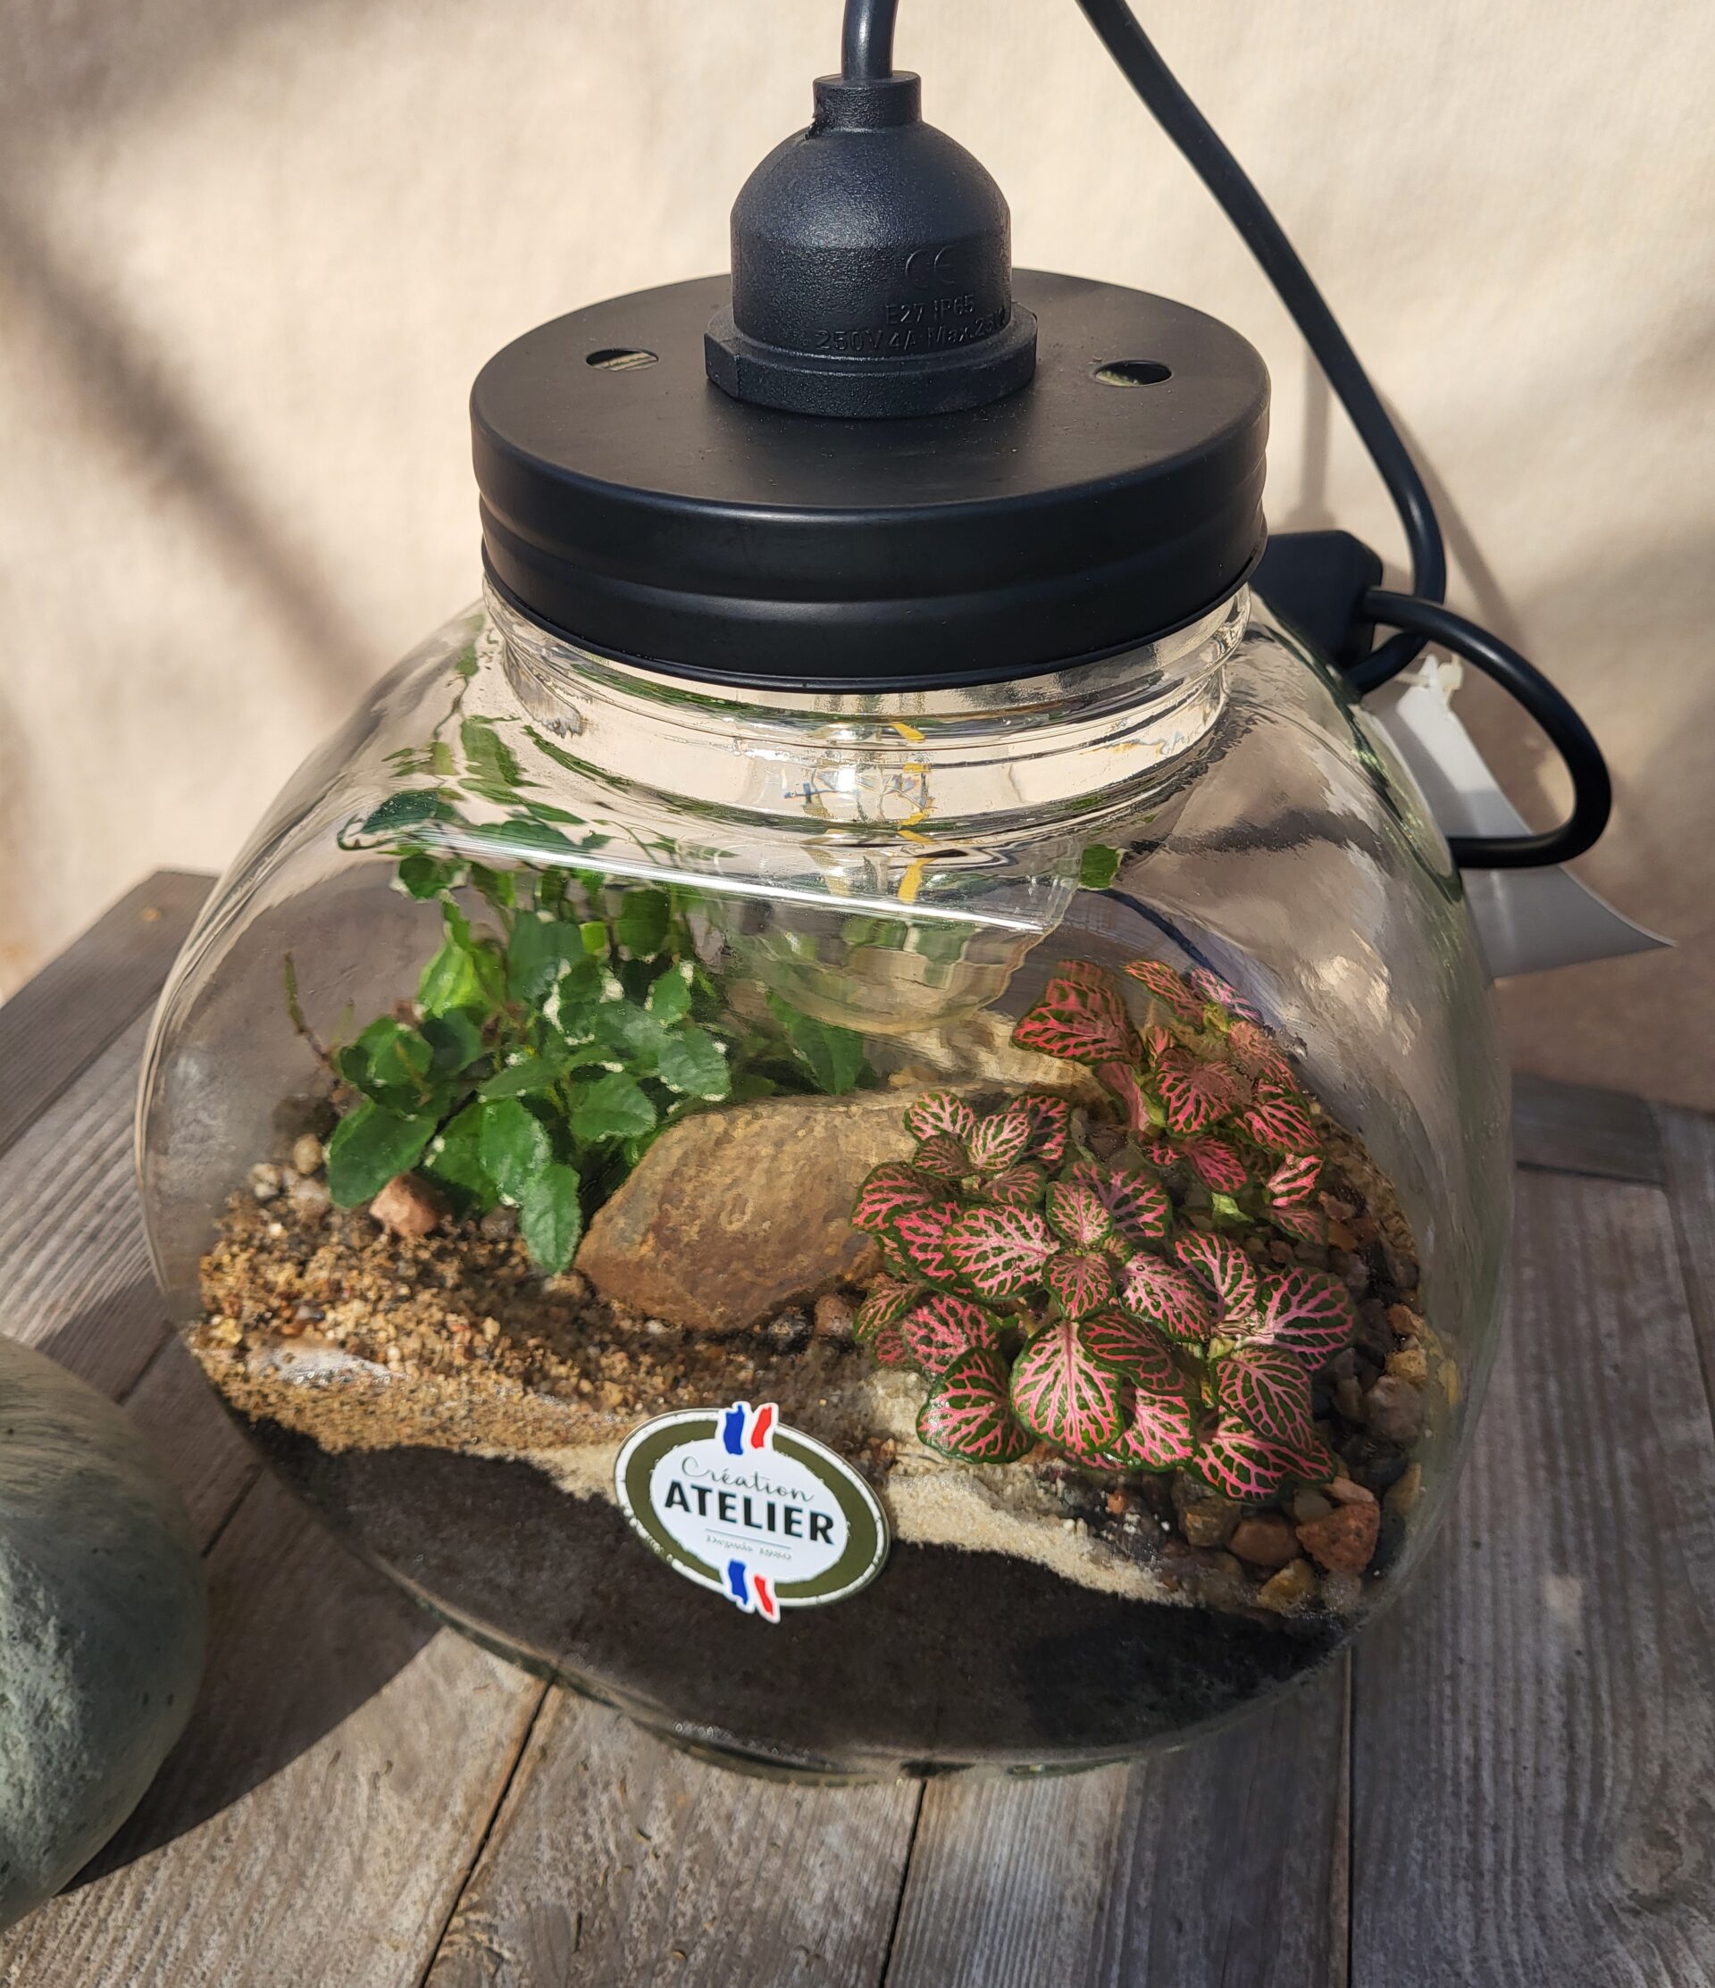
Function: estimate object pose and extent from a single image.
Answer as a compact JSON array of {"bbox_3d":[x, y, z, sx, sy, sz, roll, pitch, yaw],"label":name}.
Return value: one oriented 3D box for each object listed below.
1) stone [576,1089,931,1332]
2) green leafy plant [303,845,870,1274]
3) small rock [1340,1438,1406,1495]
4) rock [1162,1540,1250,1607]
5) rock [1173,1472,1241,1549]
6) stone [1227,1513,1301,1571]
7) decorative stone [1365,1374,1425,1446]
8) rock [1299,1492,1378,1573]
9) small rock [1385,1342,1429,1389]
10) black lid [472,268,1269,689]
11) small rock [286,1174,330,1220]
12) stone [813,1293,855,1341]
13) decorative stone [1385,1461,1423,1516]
[{"bbox_3d":[-0.016,0.035,0.326,0.070,0.037,0.037,-2,36,0],"label":"stone"},{"bbox_3d":[-0.051,0.010,0.334,0.105,0.063,0.066,-2,36,0],"label":"green leafy plant"},{"bbox_3d":[0.089,0.081,0.295,0.011,0.008,0.010,-2,36,0],"label":"small rock"},{"bbox_3d":[0.062,0.104,0.307,0.015,0.011,0.012,1,36,0],"label":"rock"},{"bbox_3d":[0.063,0.094,0.312,0.012,0.011,0.014,1,36,0],"label":"rock"},{"bbox_3d":[0.073,0.098,0.308,0.013,0.010,0.011,1,36,0],"label":"stone"},{"bbox_3d":[0.102,0.079,0.326,0.011,0.011,0.013,1,36,0],"label":"decorative stone"},{"bbox_3d":[0.080,0.090,0.287,0.013,0.011,0.012,-2,36,0],"label":"rock"},{"bbox_3d":[0.107,0.072,0.333,0.009,0.008,0.009,1,36,0],"label":"small rock"},{"bbox_3d":[0.002,-0.085,0.266,0.120,0.025,0.120,-1,36,1],"label":"black lid"},{"bbox_3d":[-0.111,0.041,0.347,0.009,0.008,0.008,-2,36,0],"label":"small rock"},{"bbox_3d":[-0.004,0.062,0.329,0.008,0.008,0.009,1,36,0],"label":"stone"},{"bbox_3d":[0.100,0.091,0.315,0.009,0.009,0.011,1,36,0],"label":"decorative stone"}]

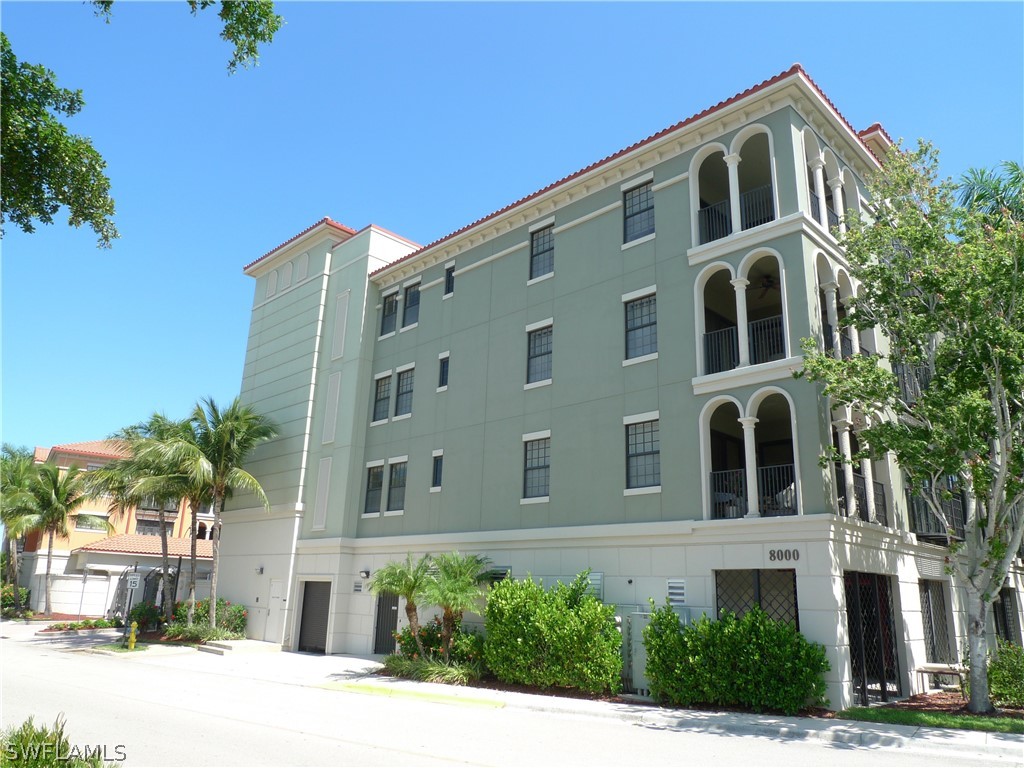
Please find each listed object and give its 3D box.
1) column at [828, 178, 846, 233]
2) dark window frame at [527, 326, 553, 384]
[{"bbox_3d":[8.237,-4.160,17.808,0.330,2.120,0.330,-14,-23,43],"label":"column"},{"bbox_3d":[0.830,-0.813,20.358,0.920,1.580,0.130,-14,-23,43],"label":"dark window frame"}]

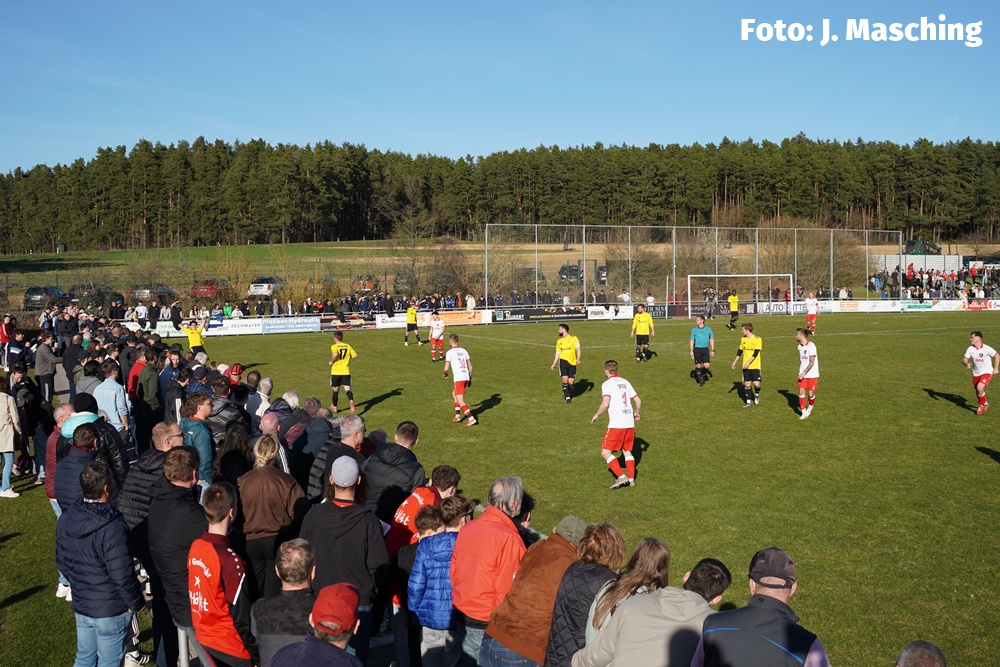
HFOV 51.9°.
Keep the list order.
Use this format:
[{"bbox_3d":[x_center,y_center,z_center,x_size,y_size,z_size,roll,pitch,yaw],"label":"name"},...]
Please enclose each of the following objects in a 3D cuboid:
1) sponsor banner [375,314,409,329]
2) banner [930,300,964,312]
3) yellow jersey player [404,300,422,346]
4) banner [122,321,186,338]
[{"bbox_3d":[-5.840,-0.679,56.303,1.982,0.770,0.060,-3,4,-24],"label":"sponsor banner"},{"bbox_3d":[31.128,-1.920,71.500,3.000,0.750,0.050,-2,4,-24],"label":"banner"},{"bbox_3d":[-3.564,-0.402,42.200,0.680,1.800,0.450,-2,3,-12],"label":"yellow jersey player"},{"bbox_3d":[-16.892,-0.167,50.400,3.100,0.790,0.050,-2,4,-24],"label":"banner"}]

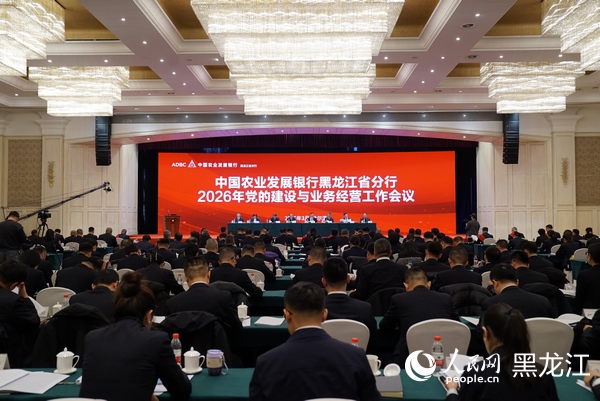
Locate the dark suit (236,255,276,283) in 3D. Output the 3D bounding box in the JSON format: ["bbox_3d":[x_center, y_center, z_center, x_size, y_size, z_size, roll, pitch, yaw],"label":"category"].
[{"bbox_3d":[-0.580,1.051,7.350,0.530,0.680,0.450,0,-2,5],"label":"dark suit"}]

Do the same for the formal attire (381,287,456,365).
[{"bbox_3d":[0.830,0.942,3.870,0.540,0.690,0.520,0,-2,1],"label":"formal attire"}]

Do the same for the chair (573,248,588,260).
[{"bbox_3d":[6.076,1.518,12.000,0.450,0.920,0.560,0,-2,1],"label":"chair"}]

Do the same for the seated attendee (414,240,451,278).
[{"bbox_3d":[1.770,1.197,7.385,0.520,1.270,0.750,0,-2,-4],"label":"seated attendee"}]

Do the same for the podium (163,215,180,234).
[{"bbox_3d":[-6.871,1.353,29.500,0.900,1.100,0.600,0,-2,1],"label":"podium"}]

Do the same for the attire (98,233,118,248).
[{"bbox_3d":[-5.616,1.292,16.100,0.520,0.620,0.450,0,-2,1],"label":"attire"}]

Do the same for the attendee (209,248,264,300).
[{"bbox_3d":[-0.660,1.138,5.736,0.550,1.280,0.750,0,-2,4],"label":"attendee"}]

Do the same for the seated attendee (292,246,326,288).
[{"bbox_3d":[0.188,1.112,5.600,0.520,1.270,0.780,0,-2,1],"label":"seated attendee"}]

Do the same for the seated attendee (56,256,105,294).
[{"bbox_3d":[-2.260,1.170,5.785,0.520,1.210,0.800,0,-2,10],"label":"seated attendee"}]

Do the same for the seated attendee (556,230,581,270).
[{"bbox_3d":[5.914,1.336,12.100,0.500,1.290,0.750,0,-2,1],"label":"seated attendee"}]

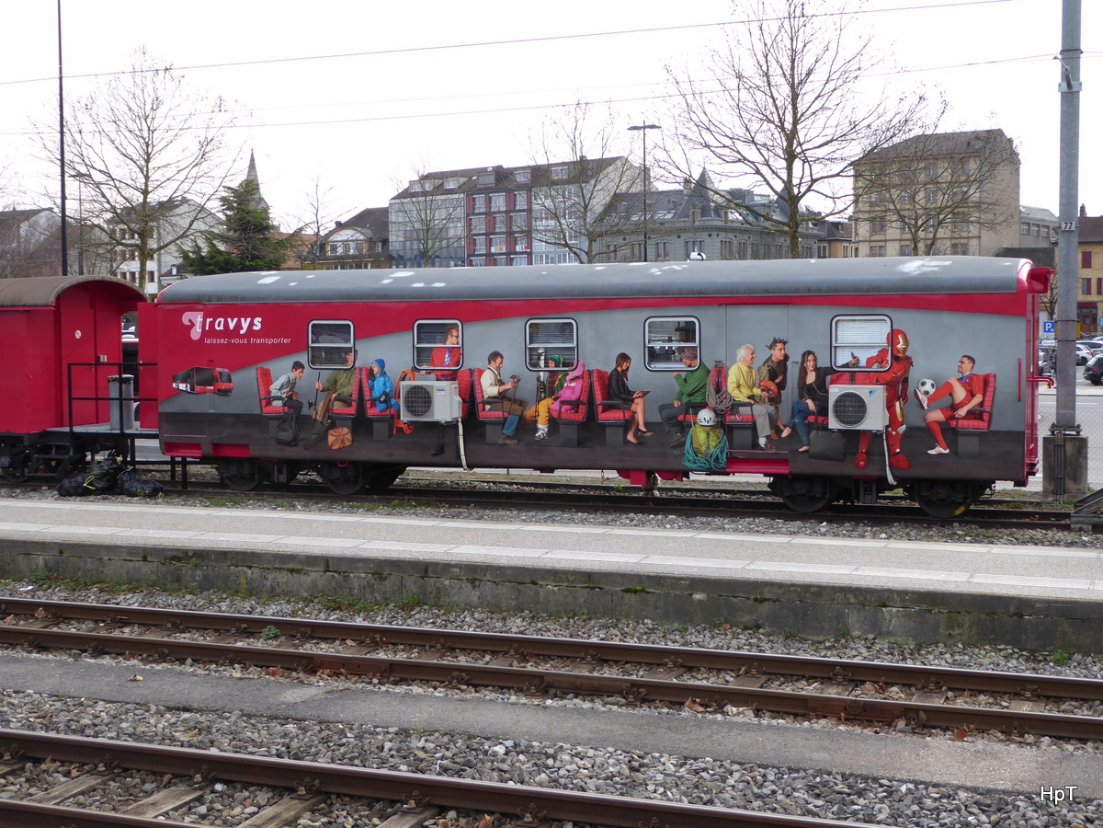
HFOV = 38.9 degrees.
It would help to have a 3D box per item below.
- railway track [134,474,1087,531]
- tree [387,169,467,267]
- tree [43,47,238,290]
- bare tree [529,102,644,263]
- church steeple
[{"bbox_3d":[0.326,1.275,22.114,13.300,0.180,1.400,1,3,22],"label":"railway track"},{"bbox_3d":[-7.967,-9.223,100.323,5.200,13.300,5.200,0,3,0],"label":"tree"},{"bbox_3d":[-17.377,-8.219,66.355,8.200,14.630,8.200,0,3,0],"label":"tree"},{"bbox_3d":[1.689,-8.309,76.335,6.100,13.780,6.100,0,3,0],"label":"bare tree"},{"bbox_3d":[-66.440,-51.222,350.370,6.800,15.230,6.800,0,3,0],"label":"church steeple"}]

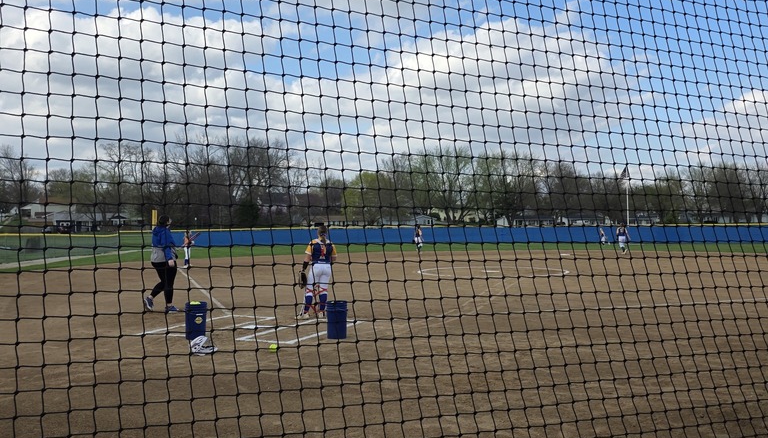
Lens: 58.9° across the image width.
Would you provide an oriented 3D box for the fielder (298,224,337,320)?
[{"bbox_3d":[-1.109,0.871,11.350,0.620,1.580,0.450,0,-1,-10],"label":"fielder"}]

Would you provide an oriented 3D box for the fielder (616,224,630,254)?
[{"bbox_3d":[11.827,0.978,33.600,0.650,1.550,0.500,-1,-1,14],"label":"fielder"}]

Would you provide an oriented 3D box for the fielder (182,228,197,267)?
[{"bbox_3d":[-7.583,1.141,26.500,0.560,1.560,0.450,0,-1,-27],"label":"fielder"}]

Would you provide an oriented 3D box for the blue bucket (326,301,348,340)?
[{"bbox_3d":[-0.636,1.390,9.300,0.300,0.490,0.300,-1,-1,0],"label":"blue bucket"}]

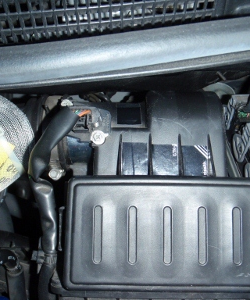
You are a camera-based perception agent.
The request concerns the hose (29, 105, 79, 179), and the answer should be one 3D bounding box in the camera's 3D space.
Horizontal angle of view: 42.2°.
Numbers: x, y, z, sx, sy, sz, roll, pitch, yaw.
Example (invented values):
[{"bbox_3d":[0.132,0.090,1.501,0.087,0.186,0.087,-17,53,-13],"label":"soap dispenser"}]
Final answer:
[{"bbox_3d":[-0.086,-0.009,0.395,0.034,0.034,0.100,27,83,-11],"label":"hose"}]

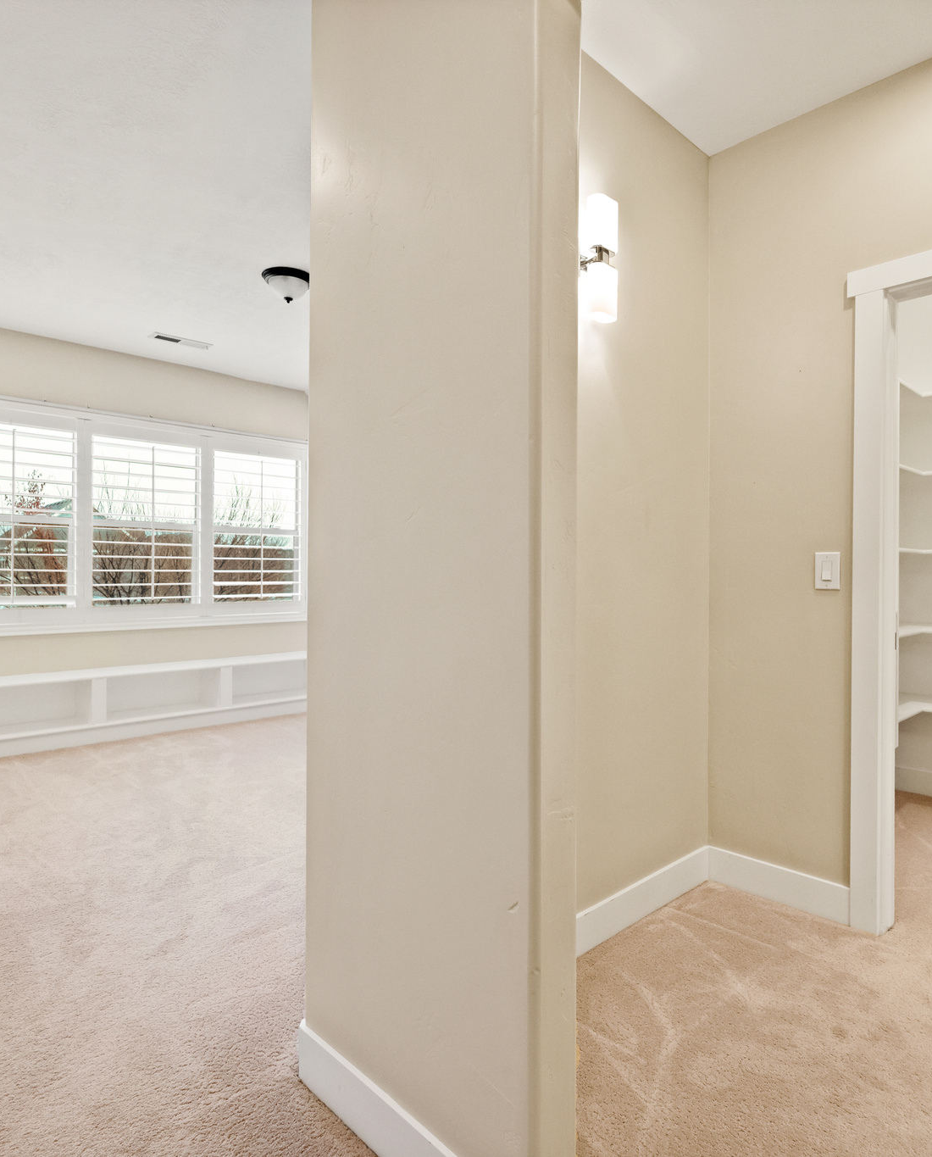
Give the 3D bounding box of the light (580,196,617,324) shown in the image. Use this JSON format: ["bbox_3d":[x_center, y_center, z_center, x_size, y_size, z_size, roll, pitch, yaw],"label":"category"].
[{"bbox_3d":[0.372,-0.897,1.959,0.100,0.360,0.120,0,0,-42],"label":"light"}]

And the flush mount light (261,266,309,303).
[{"bbox_3d":[-0.963,-1.558,3.663,0.280,0.138,0.280,0,0,0],"label":"flush mount light"}]

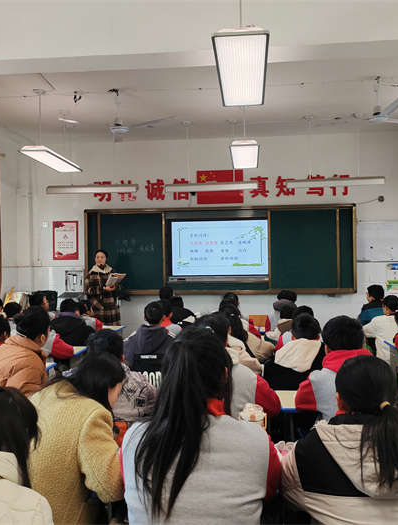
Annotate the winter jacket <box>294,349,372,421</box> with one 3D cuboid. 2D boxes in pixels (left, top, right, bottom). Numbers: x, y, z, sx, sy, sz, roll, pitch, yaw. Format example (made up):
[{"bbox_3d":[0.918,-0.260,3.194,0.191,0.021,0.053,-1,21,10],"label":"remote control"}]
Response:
[{"bbox_3d":[0.664,0.678,2.523,0.500,0.570,0.400,-1,-1,5],"label":"winter jacket"}]

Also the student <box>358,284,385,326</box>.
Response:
[{"bbox_3d":[2.055,0.861,6.293,0.460,1.210,0.630,0,-1,-13],"label":"student"}]

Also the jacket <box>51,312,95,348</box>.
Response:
[{"bbox_3d":[-1.253,0.771,5.412,0.480,0.550,0.380,-1,-1,13],"label":"jacket"}]

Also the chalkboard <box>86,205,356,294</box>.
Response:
[{"bbox_3d":[0.279,-0.168,8.043,4.000,1.267,0.100,-1,-1,5],"label":"chalkboard"}]

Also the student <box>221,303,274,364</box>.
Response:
[{"bbox_3d":[0.394,0.903,4.374,0.480,1.157,0.600,-1,-1,8],"label":"student"}]

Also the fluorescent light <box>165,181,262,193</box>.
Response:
[{"bbox_3d":[0.168,-0.974,7.072,1.215,0.090,0.120,-1,-1,5],"label":"fluorescent light"}]

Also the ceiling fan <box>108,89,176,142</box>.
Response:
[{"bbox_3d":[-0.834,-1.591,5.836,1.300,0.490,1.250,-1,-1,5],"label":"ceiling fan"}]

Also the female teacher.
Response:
[{"bbox_3d":[-1.309,0.633,7.499,0.500,1.640,0.420,-1,-1,-5],"label":"female teacher"}]

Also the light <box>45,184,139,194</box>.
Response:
[{"bbox_3d":[-1.408,-0.972,7.253,1.250,0.085,0.120,-1,-1,5],"label":"light"}]

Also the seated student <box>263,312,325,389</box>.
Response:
[{"bbox_3d":[0.619,0.892,3.500,0.460,1.152,0.600,-1,-1,5],"label":"seated student"}]

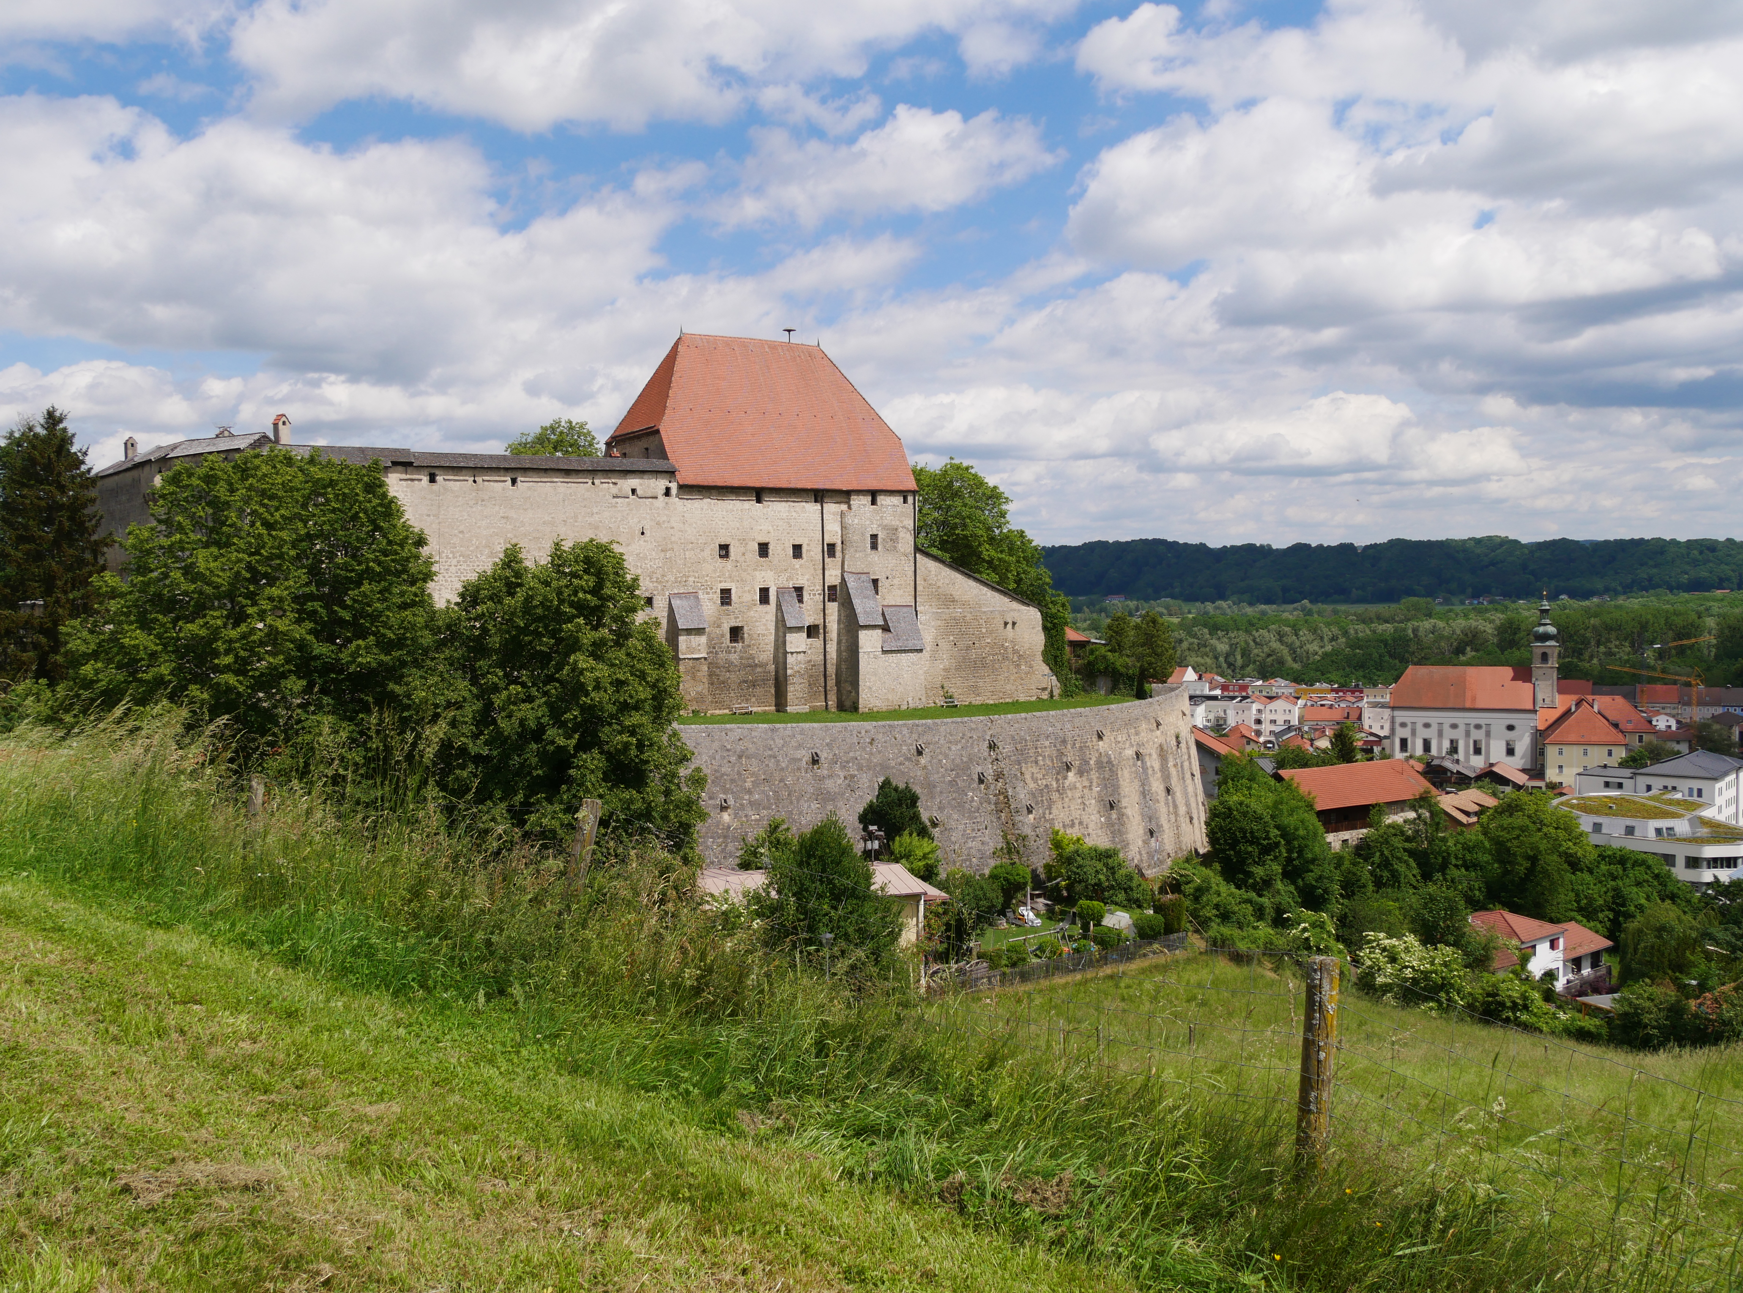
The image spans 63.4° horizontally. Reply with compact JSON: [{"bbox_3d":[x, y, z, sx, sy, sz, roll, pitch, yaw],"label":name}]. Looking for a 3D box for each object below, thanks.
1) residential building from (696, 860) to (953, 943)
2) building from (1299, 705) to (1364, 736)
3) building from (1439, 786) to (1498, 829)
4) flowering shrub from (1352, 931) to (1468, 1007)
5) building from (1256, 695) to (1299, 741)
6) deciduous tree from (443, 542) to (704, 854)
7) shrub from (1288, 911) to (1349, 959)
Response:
[{"bbox_3d":[-2.570,14.260,75.000,13.000,5.500,8.500,-1,3,1],"label":"residential building"},{"bbox_3d":[126.620,20.600,388.000,15.800,8.200,9.500,0,3,8],"label":"building"},{"bbox_3d":[88.320,25.790,212.000,11.800,7.800,8.800,-3,4,-40],"label":"building"},{"bbox_3d":[31.090,18.450,81.000,6.500,4.300,5.200,0,3,21],"label":"flowering shrub"},{"bbox_3d":[108.660,18.920,377.000,11.000,12.500,12.000,0,3,12],"label":"building"},{"bbox_3d":[-7.840,1.710,37.000,6.900,9.200,6.700,-1,3,-12],"label":"deciduous tree"},{"bbox_3d":[26.250,17.070,83.000,3.600,3.300,3.400,0,3,18],"label":"shrub"}]

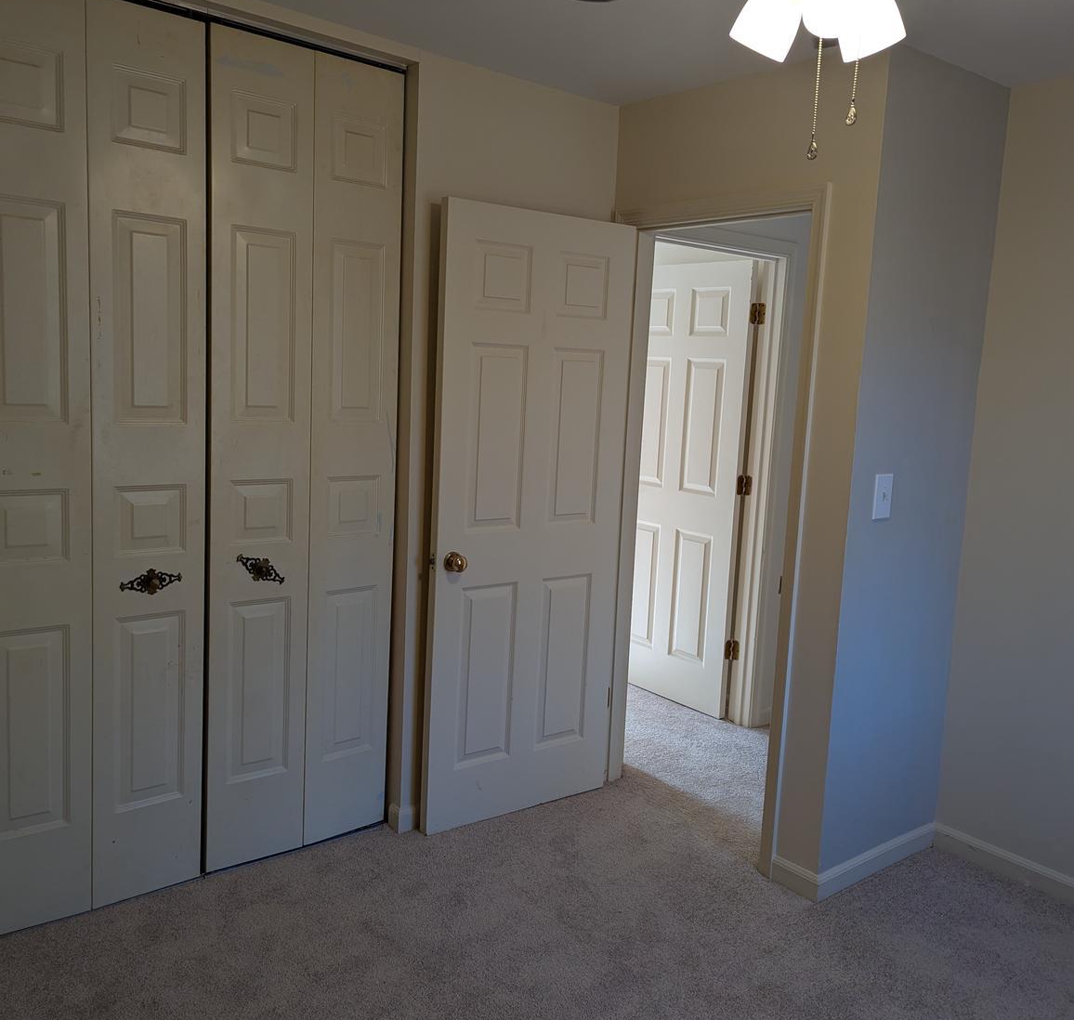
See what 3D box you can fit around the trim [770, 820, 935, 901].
[{"bbox_3d":[1.040,1.105,3.211,0.670,0.080,0.170,-3,9,-39],"label":"trim"}]

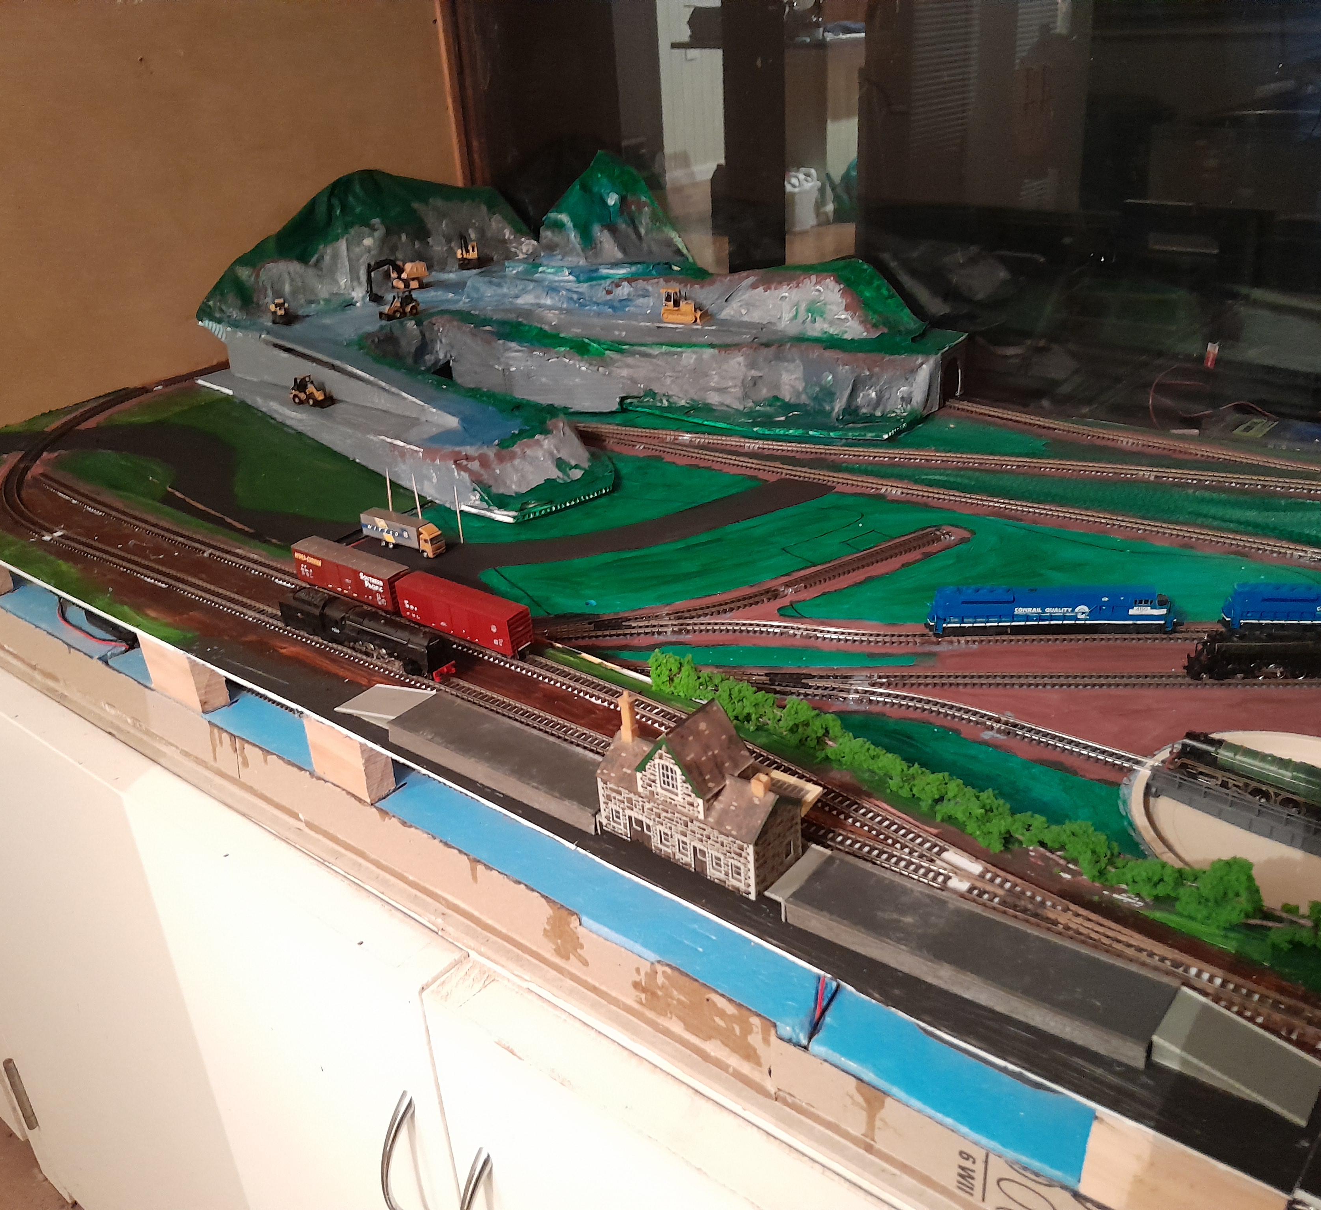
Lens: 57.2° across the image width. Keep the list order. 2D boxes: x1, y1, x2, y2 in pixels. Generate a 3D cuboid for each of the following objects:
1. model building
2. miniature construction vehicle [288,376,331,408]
[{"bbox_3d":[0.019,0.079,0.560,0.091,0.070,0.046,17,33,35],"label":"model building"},{"bbox_3d":[-0.342,-0.211,1.188,0.042,0.027,0.018,8,26,31],"label":"miniature construction vehicle"}]

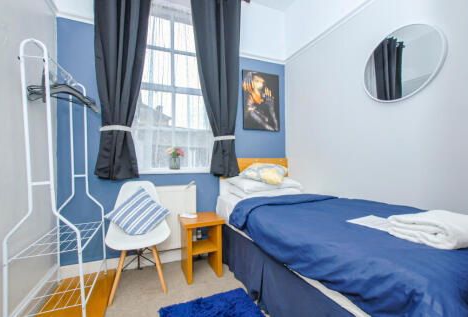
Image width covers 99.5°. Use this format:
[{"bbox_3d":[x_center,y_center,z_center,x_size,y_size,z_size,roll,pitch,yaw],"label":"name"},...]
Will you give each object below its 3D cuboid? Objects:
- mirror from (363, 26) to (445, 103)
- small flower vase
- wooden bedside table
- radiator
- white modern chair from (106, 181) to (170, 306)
[{"bbox_3d":[1.114,-0.631,1.343,0.030,0.490,0.487,0,0,-22],"label":"mirror"},{"bbox_3d":[-0.615,0.052,2.082,0.100,0.125,0.100,0,0,-22],"label":"small flower vase"},{"bbox_3d":[-0.296,0.788,1.798,0.345,0.480,0.295,0,0,-22],"label":"wooden bedside table"},{"bbox_3d":[-0.622,0.573,1.942,0.495,0.610,0.090,0,0,-22],"label":"radiator"},{"bbox_3d":[-0.762,0.618,1.621,0.460,0.825,0.520,0,0,-22],"label":"white modern chair"}]

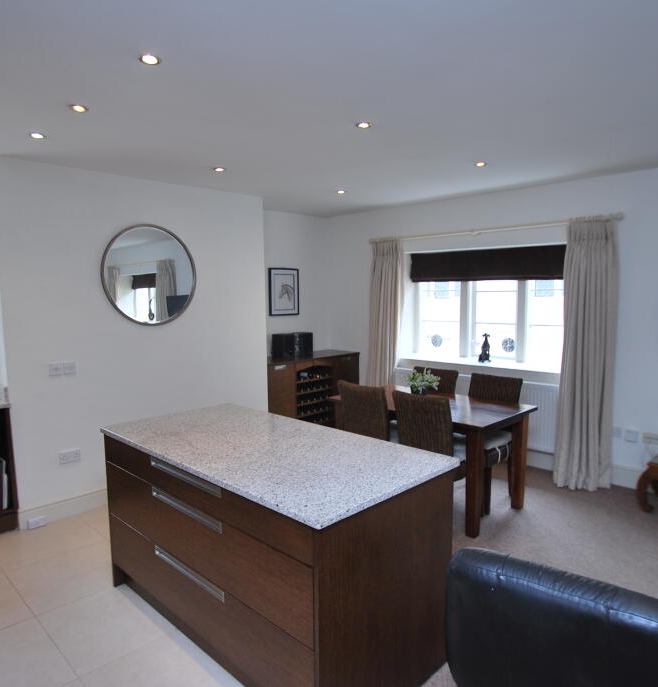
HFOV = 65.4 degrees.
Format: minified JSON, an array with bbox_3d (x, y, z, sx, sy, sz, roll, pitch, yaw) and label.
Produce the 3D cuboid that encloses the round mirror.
[{"bbox_3d":[-1.384,-0.530,4.020,0.035,0.782,0.782,5,8,43],"label":"round mirror"}]

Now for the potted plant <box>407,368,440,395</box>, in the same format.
[{"bbox_3d":[0.768,0.333,4.191,0.245,0.250,0.245,0,6,0],"label":"potted plant"}]

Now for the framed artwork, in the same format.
[{"bbox_3d":[-0.483,-0.574,5.786,0.025,0.520,0.425,5,8,43],"label":"framed artwork"}]

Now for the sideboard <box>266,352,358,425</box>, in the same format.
[{"bbox_3d":[-0.315,0.577,5.733,0.500,0.863,1.440,5,8,43],"label":"sideboard"}]

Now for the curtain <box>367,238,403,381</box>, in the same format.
[{"bbox_3d":[0.608,-0.054,5.614,0.310,2.120,0.180,5,8,43],"label":"curtain"}]

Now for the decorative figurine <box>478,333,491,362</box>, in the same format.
[{"bbox_3d":[1.611,0.041,5.312,0.115,0.300,0.140,-2,6,-14],"label":"decorative figurine"}]

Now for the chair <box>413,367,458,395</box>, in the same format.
[{"bbox_3d":[0.765,0.718,4.401,0.440,0.940,0.570,5,8,43],"label":"chair"}]

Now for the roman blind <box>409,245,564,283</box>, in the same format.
[{"bbox_3d":[1.550,-0.790,5.180,1.724,0.320,0.080,5,8,43],"label":"roman blind"}]

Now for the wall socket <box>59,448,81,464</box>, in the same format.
[{"bbox_3d":[-1.899,0.832,3.768,0.012,0.088,0.147,5,8,43],"label":"wall socket"}]

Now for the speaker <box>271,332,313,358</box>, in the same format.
[{"bbox_3d":[-0.410,0.016,5.675,0.390,0.266,0.210,-3,7,-26],"label":"speaker"}]

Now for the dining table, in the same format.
[{"bbox_3d":[0.761,0.815,3.930,1.310,0.754,0.790,5,8,43],"label":"dining table"}]

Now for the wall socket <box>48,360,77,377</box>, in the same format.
[{"bbox_3d":[-1.863,0.181,3.604,0.012,0.090,0.182,5,8,43],"label":"wall socket"}]

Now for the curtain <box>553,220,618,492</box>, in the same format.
[{"bbox_3d":[2.112,0.093,4.194,0.410,2.180,0.190,5,8,43],"label":"curtain"}]

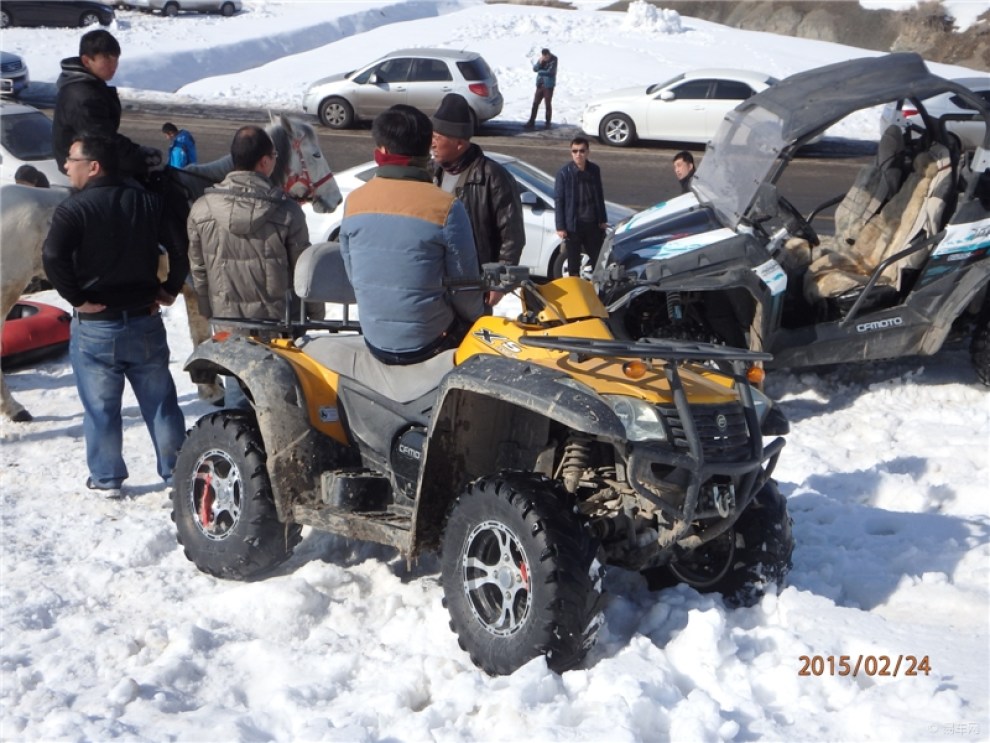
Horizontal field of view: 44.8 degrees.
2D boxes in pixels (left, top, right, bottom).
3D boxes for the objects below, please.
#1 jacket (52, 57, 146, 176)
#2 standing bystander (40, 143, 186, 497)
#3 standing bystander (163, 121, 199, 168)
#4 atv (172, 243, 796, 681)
[{"bbox_3d":[-2.069,-1.306,6.300,0.460,0.700,0.500,-2,15,-8],"label":"jacket"},{"bbox_3d":[-1.764,-0.234,5.638,0.640,1.730,0.420,-10,19,-31],"label":"standing bystander"},{"bbox_3d":[-3.805,-2.200,14.623,0.420,1.620,0.500,1,16,5],"label":"standing bystander"},{"bbox_3d":[-0.107,0.225,4.407,2.280,1.310,1.170,9,6,42],"label":"atv"}]

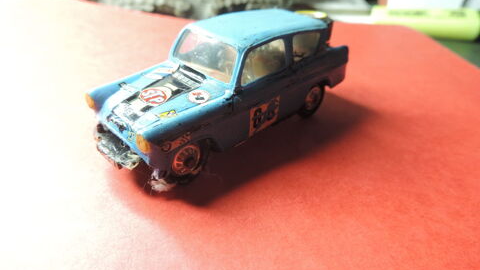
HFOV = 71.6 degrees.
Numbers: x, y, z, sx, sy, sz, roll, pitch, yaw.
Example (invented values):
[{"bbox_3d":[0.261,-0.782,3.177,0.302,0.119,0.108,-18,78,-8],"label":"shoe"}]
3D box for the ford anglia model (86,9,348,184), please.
[{"bbox_3d":[-0.003,-0.018,0.113,0.088,0.034,0.036,-25,40,-34],"label":"ford anglia model"}]

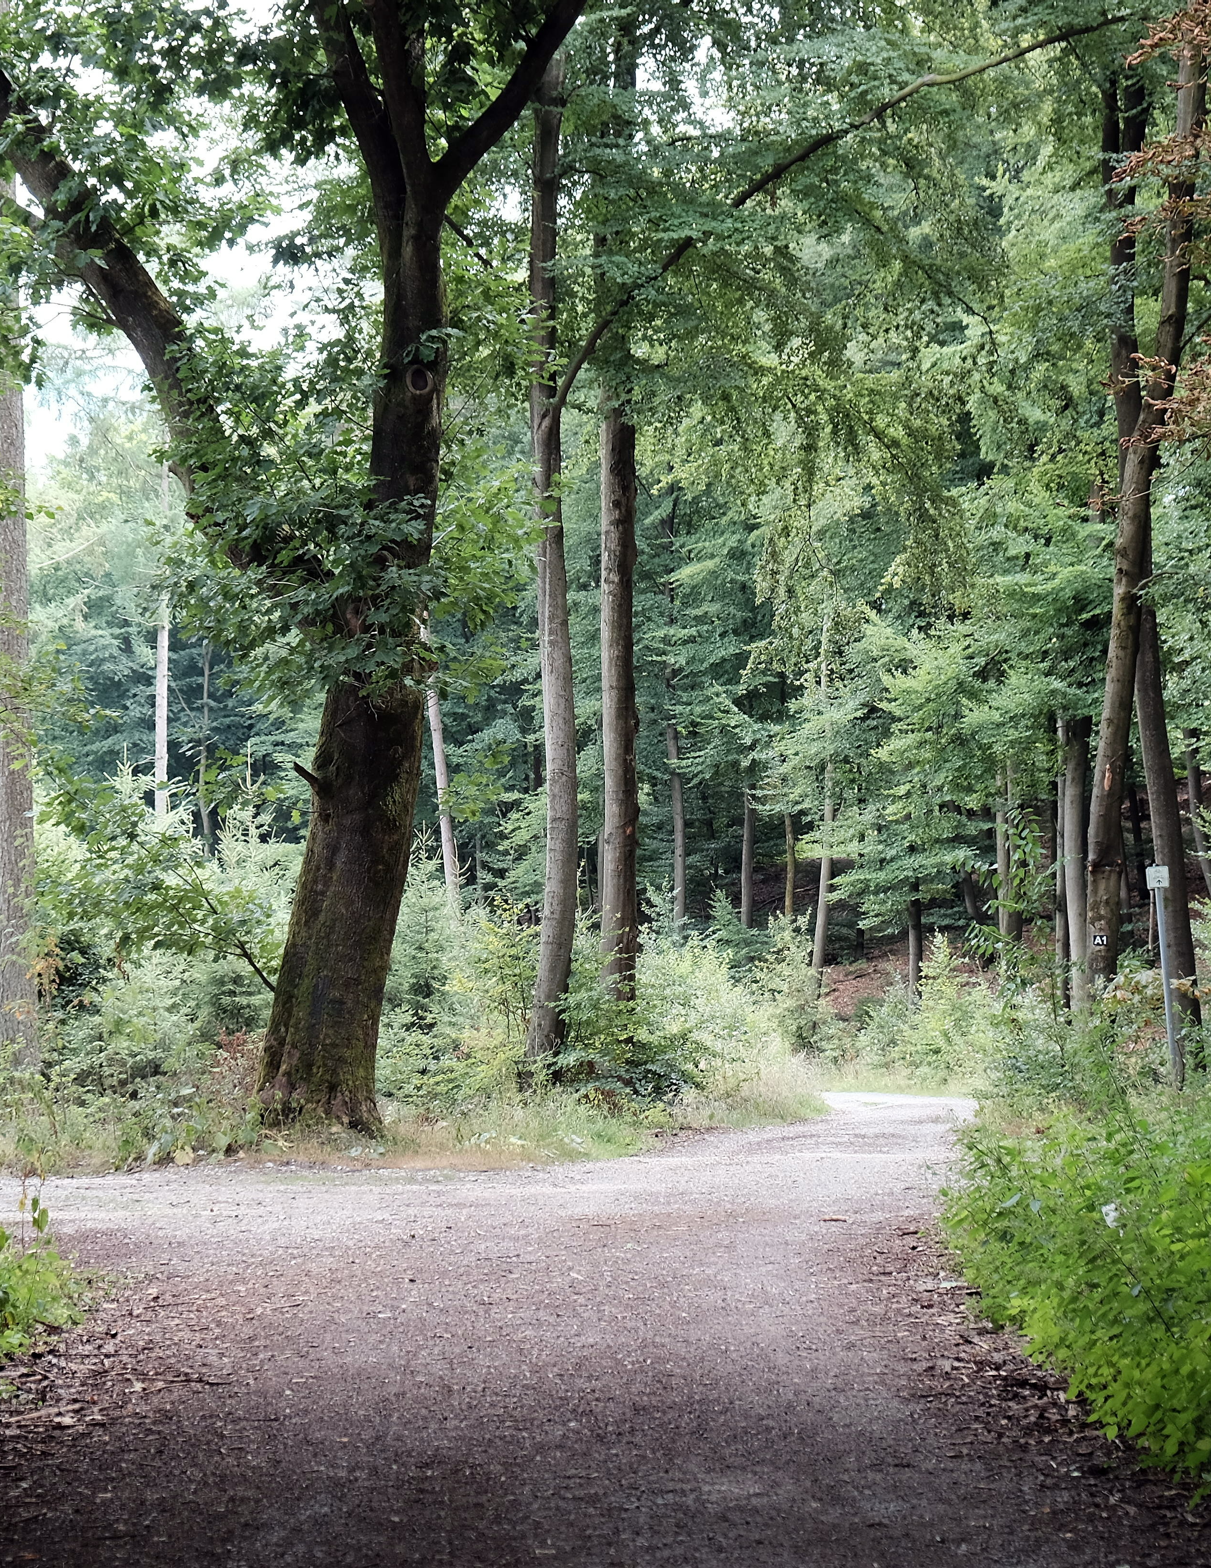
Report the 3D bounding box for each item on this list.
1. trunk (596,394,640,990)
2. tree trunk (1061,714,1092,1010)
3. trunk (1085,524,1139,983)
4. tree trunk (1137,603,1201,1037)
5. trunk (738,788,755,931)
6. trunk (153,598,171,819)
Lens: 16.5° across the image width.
[{"bbox_3d":[0.179,-1.120,54.169,0.498,7.850,0.475,0,-2,0],"label":"trunk"},{"bbox_3d":[5.871,0.970,52.079,0.320,3.687,0.309,0,-2,0],"label":"tree trunk"},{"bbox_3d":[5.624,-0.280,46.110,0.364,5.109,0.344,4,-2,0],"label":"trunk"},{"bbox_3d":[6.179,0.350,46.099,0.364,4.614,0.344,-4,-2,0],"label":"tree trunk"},{"bbox_3d":[2.727,1.407,80.058,0.246,2.676,0.246,1,-2,0],"label":"trunk"},{"bbox_3d":[-9.032,-1.537,85.097,0.261,4.498,0.261,1,-2,0],"label":"trunk"}]

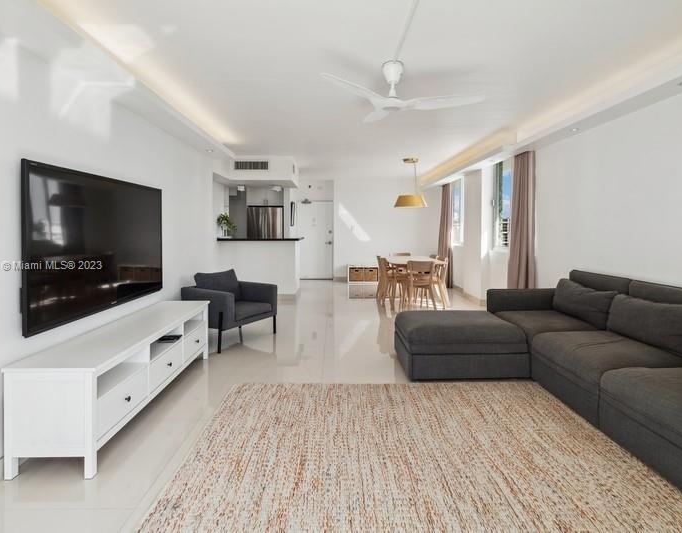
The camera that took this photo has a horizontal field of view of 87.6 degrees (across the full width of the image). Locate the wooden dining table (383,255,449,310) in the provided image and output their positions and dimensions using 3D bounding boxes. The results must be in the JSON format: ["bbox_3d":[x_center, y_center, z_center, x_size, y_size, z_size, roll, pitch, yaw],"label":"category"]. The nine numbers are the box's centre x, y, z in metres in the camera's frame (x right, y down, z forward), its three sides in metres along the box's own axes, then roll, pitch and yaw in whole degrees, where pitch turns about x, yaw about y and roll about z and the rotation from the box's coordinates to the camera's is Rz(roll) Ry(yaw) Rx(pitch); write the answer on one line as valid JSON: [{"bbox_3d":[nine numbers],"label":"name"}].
[{"bbox_3d":[1.266,0.263,6.350,0.900,0.770,1.380,0,4,-1],"label":"wooden dining table"}]

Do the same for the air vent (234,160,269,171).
[{"bbox_3d":[-1.601,-1.802,6.380,0.635,0.168,0.040,0,4,-1],"label":"air vent"}]

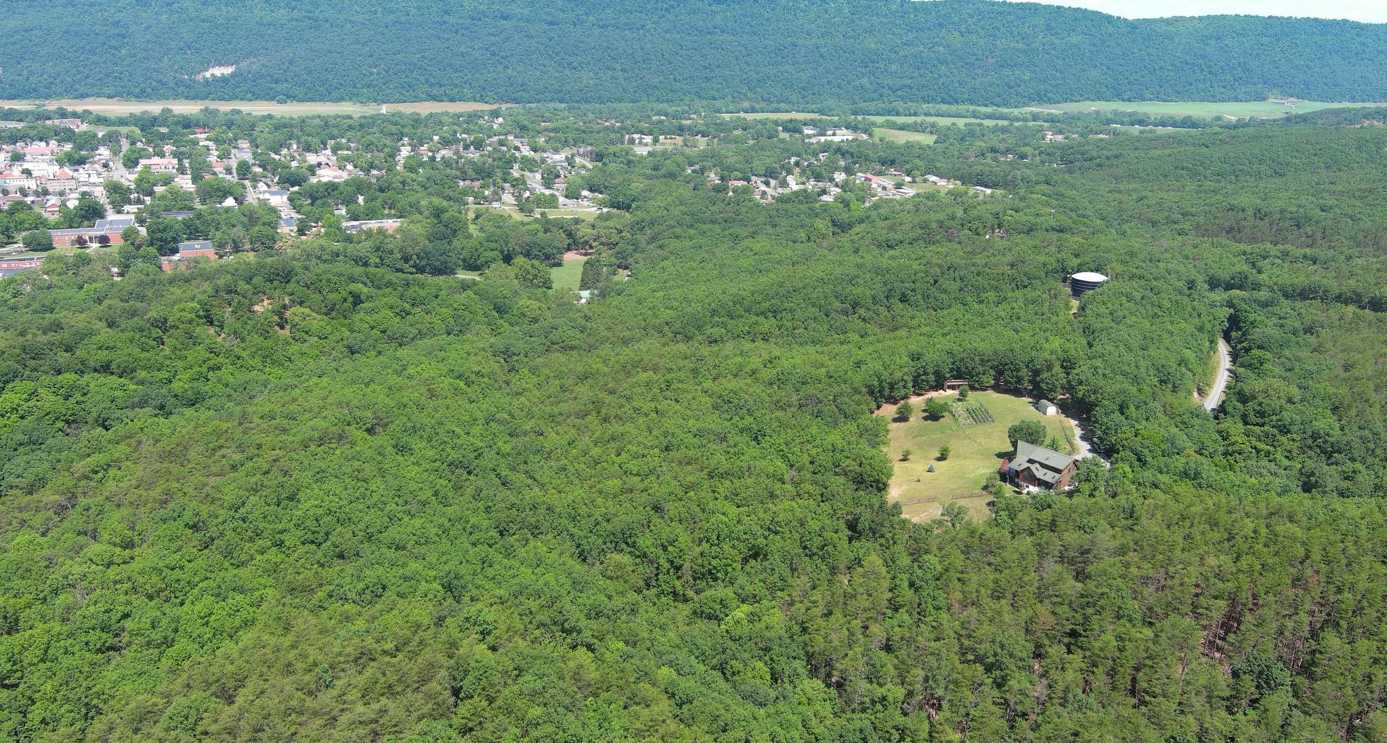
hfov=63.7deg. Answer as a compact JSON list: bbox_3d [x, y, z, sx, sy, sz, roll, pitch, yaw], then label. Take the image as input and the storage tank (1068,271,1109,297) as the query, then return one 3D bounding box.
[{"bbox_3d":[166.574,-36.256,470.000,15.200,8.600,15.200,6,18,19],"label":"storage tank"}]

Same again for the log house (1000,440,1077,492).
[{"bbox_3d":[92.474,25.107,298.437,12.700,8.700,18.300,-14,23,-37],"label":"log house"}]

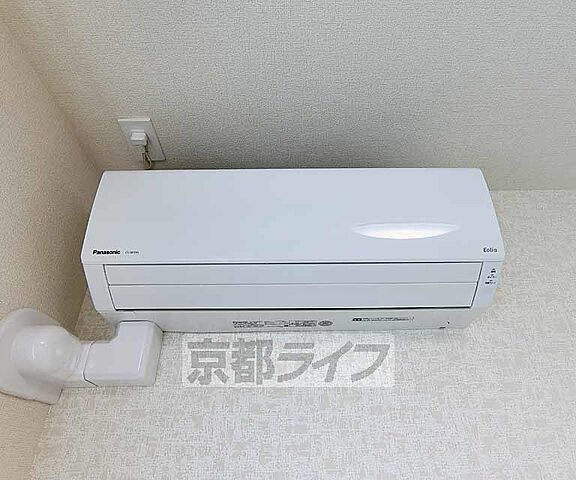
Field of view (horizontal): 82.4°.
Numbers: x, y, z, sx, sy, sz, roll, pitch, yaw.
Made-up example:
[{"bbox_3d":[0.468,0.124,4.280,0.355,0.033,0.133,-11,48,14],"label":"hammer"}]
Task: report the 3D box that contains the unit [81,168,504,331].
[{"bbox_3d":[0.012,0.024,0.700,0.785,0.283,0.205,0,-33,0],"label":"unit"}]

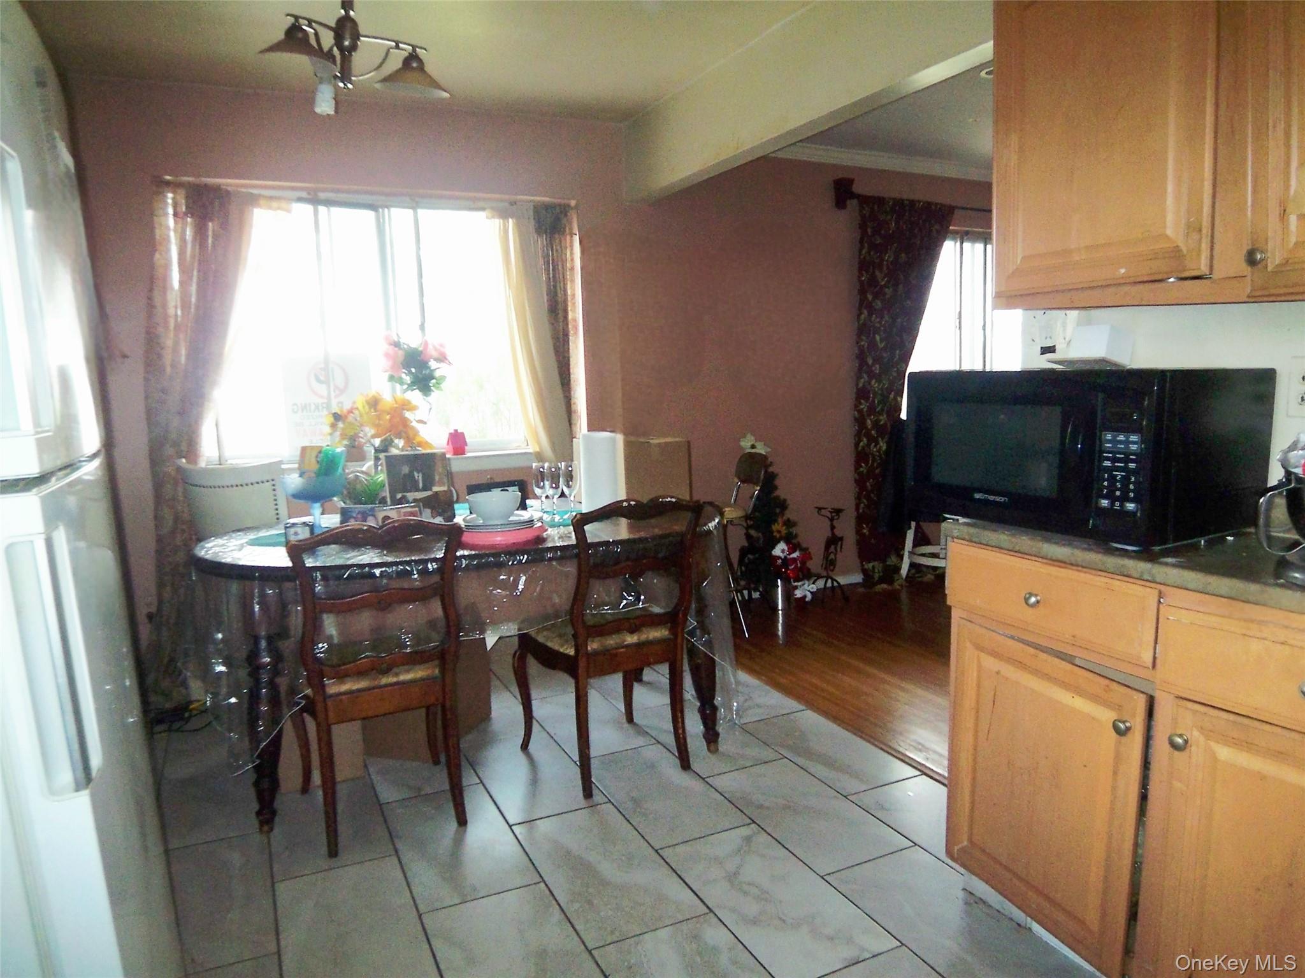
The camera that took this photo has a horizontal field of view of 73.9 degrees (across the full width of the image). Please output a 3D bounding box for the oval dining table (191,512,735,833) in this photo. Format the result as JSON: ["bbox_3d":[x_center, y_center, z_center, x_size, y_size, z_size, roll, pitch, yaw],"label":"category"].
[{"bbox_3d":[-0.572,0.495,2.937,1.680,0.775,1.000,-4,8,-20],"label":"oval dining table"}]

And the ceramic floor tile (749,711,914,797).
[{"bbox_3d":[0.574,0.869,2.884,0.298,0.010,0.600,-5,9,-26],"label":"ceramic floor tile"}]

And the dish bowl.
[{"bbox_3d":[-0.481,0.060,2.648,0.168,0.080,0.168,-2,7,0],"label":"dish bowl"}]

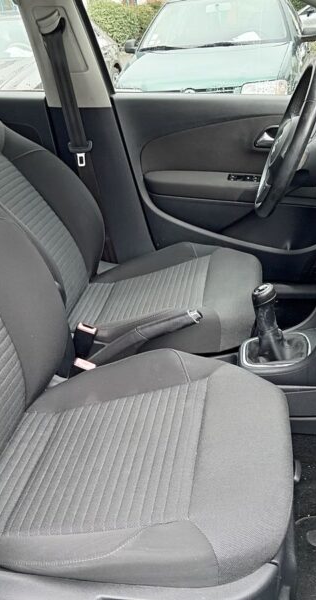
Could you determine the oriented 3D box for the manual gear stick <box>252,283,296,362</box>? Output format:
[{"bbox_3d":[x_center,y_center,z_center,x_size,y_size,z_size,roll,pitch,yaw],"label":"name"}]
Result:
[{"bbox_3d":[0.232,0.048,1.154,0.078,0.148,0.078,-4,22,9],"label":"manual gear stick"}]

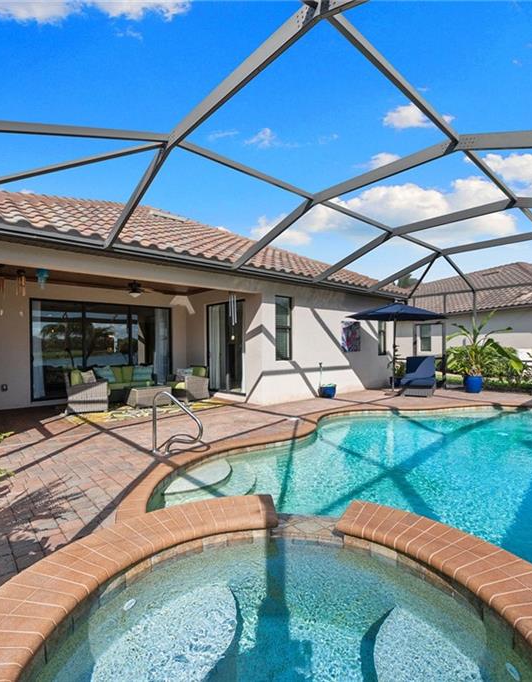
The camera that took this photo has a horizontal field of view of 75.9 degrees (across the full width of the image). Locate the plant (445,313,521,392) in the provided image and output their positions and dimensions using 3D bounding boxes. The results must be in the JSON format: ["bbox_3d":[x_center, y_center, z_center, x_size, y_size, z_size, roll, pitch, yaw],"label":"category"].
[{"bbox_3d":[5.980,0.330,9.400,1.800,2.230,1.650,0,1,33],"label":"plant"}]

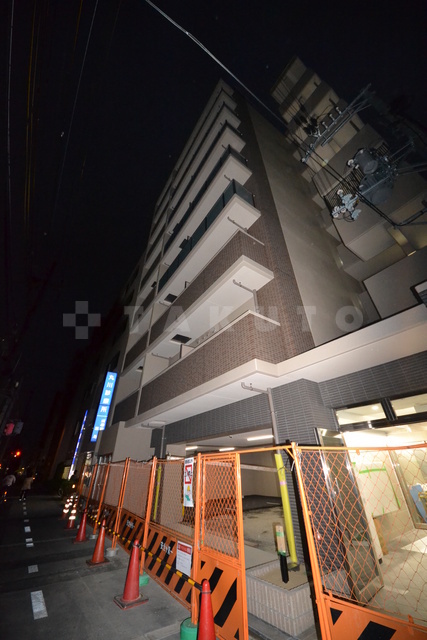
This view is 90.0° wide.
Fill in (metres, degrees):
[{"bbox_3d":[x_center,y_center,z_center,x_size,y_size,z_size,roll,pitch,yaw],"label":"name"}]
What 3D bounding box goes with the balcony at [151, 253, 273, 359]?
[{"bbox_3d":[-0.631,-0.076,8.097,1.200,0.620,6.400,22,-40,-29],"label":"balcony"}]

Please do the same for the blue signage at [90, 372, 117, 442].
[{"bbox_3d":[-6.601,5.157,12.952,0.600,3.800,0.250,22,-40,-30],"label":"blue signage"}]

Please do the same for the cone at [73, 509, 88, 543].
[{"bbox_3d":[-3.881,6.187,6.438,0.370,0.700,0.370,22,-40,-30],"label":"cone"}]

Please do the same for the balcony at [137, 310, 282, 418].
[{"bbox_3d":[-0.580,2.018,6.625,1.200,1.360,6.400,22,-40,-29],"label":"balcony"}]

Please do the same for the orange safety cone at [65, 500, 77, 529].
[{"bbox_3d":[-4.671,6.433,7.118,0.370,0.700,0.370,22,-40,-29],"label":"orange safety cone"}]

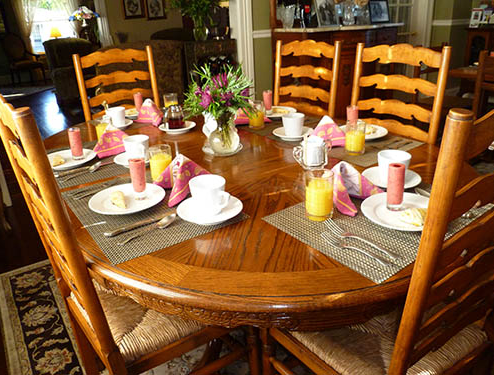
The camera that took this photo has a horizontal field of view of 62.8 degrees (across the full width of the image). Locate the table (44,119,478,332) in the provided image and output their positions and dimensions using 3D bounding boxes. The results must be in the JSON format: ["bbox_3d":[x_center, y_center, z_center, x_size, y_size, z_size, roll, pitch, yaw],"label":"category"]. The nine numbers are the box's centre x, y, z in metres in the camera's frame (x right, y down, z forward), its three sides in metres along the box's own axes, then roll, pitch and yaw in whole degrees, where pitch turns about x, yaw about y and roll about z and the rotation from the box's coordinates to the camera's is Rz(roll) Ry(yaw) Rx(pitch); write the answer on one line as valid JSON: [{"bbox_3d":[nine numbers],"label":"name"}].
[{"bbox_3d":[-0.057,0.215,1.606,1.230,0.760,1.745,-19,29,-31],"label":"table"}]

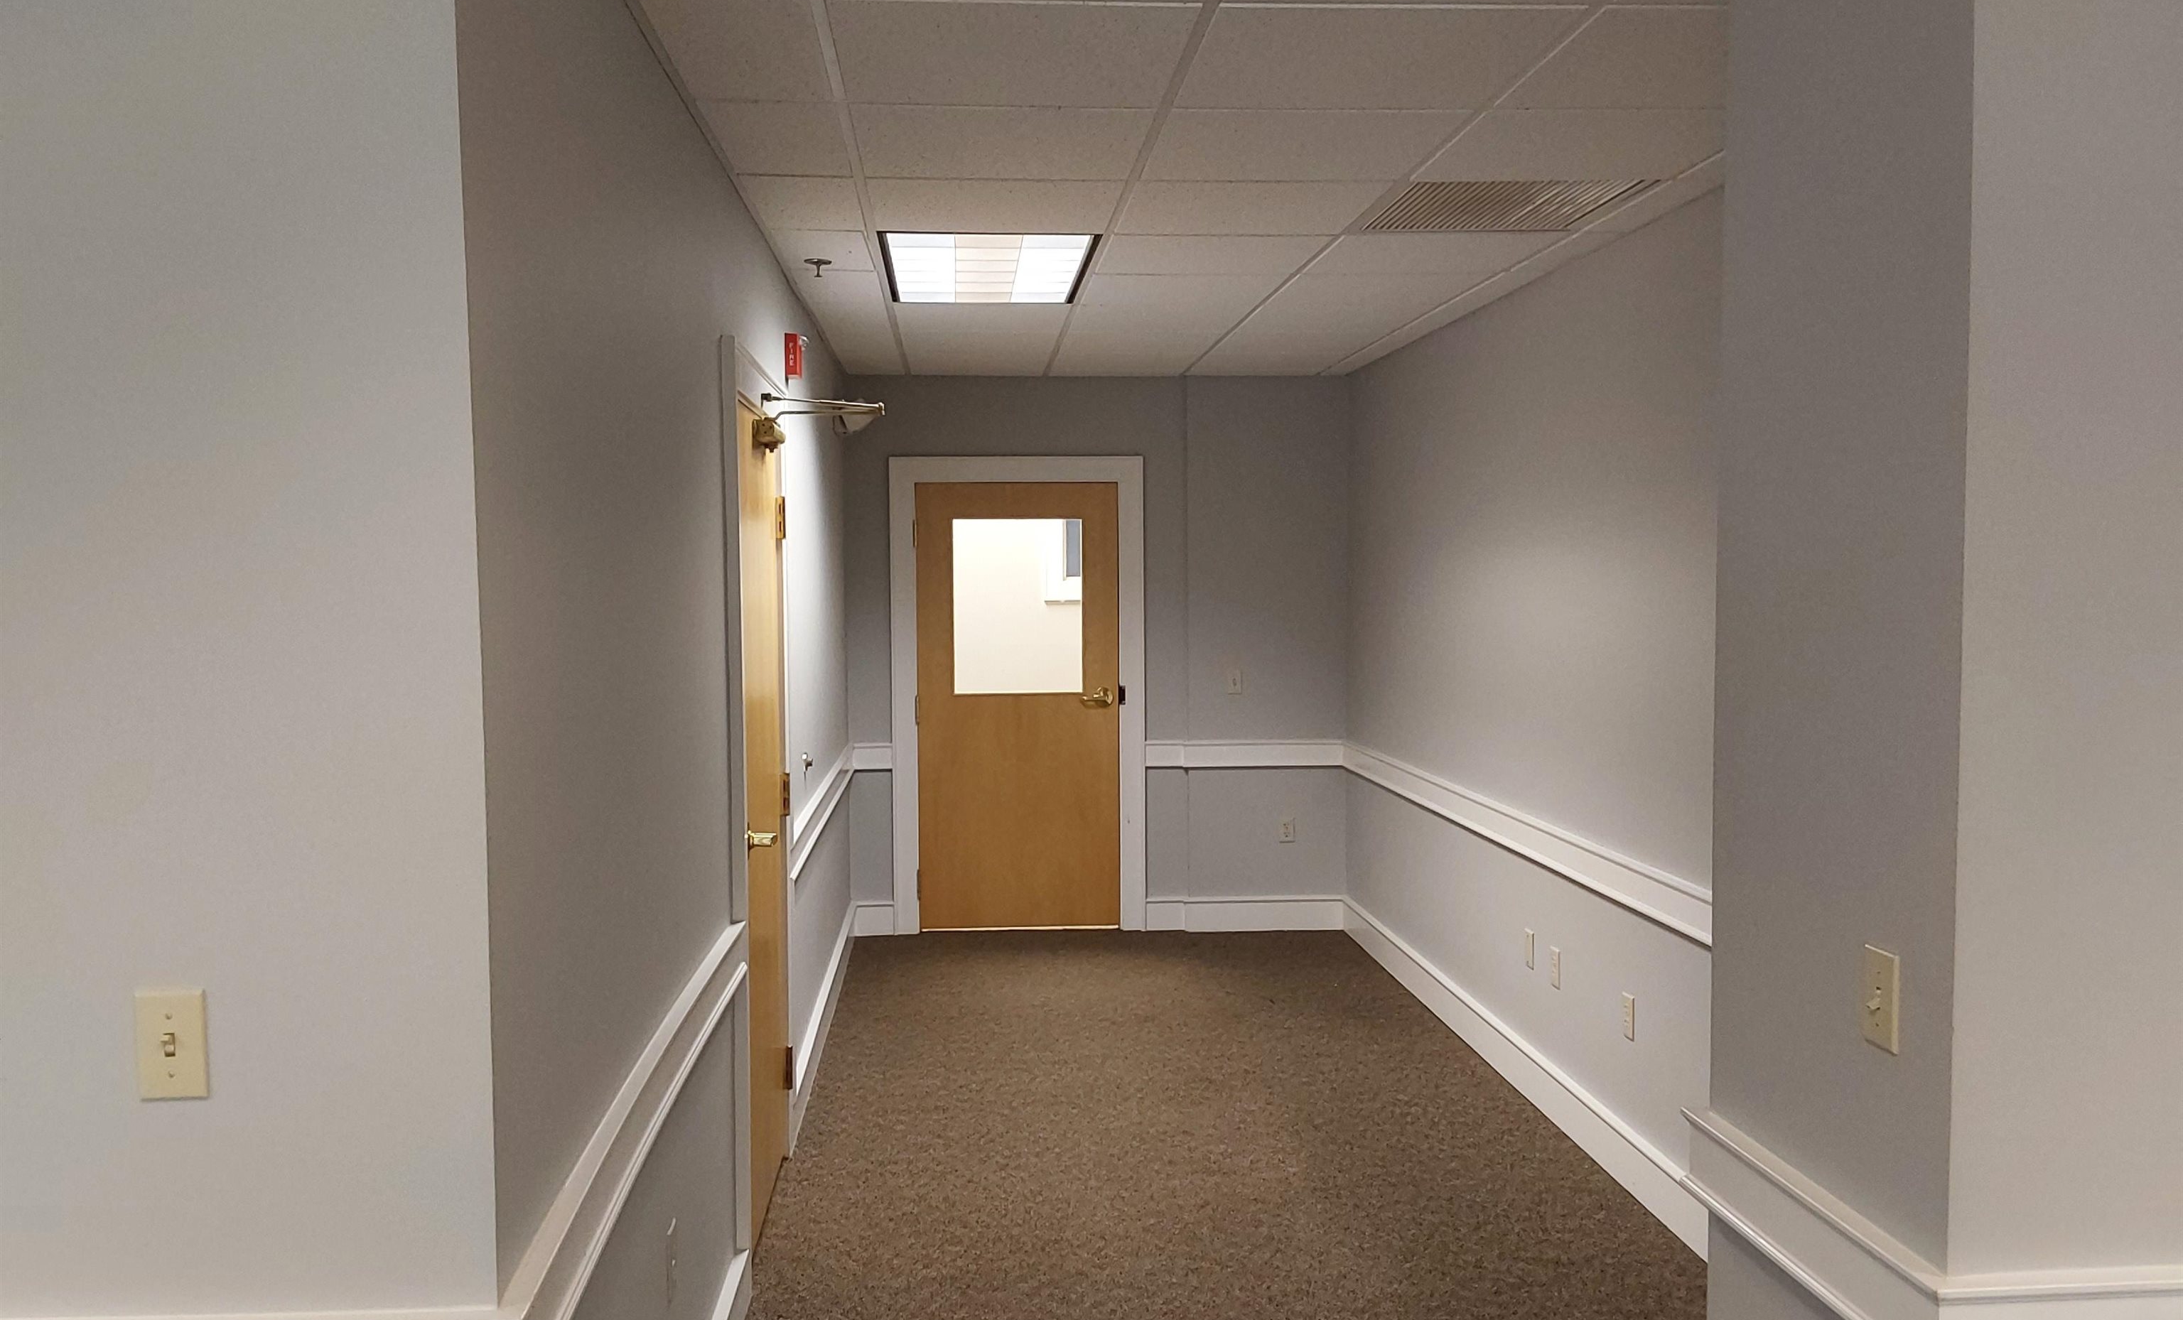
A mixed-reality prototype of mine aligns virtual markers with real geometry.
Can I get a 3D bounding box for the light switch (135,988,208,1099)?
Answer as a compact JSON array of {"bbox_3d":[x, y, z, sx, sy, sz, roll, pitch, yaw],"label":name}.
[{"bbox_3d":[-0.948,0.398,1.815,0.070,0.115,0.016,-1,3,-4],"label":"light switch"}]

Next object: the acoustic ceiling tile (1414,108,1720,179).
[{"bbox_3d":[1.034,-1.086,3.745,0.600,0.022,0.600,-1,3,-4],"label":"acoustic ceiling tile"}]

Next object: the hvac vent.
[{"bbox_3d":[0.994,-1.110,4.343,0.560,0.030,0.575,-1,3,-4],"label":"hvac vent"}]

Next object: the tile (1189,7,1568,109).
[{"bbox_3d":[0.467,-1.044,3.080,0.602,0.020,0.602,-1,3,-4],"label":"tile"}]

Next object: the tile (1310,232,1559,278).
[{"bbox_3d":[0.939,-1.142,4.965,0.600,0.022,0.600,-1,3,-4],"label":"tile"}]

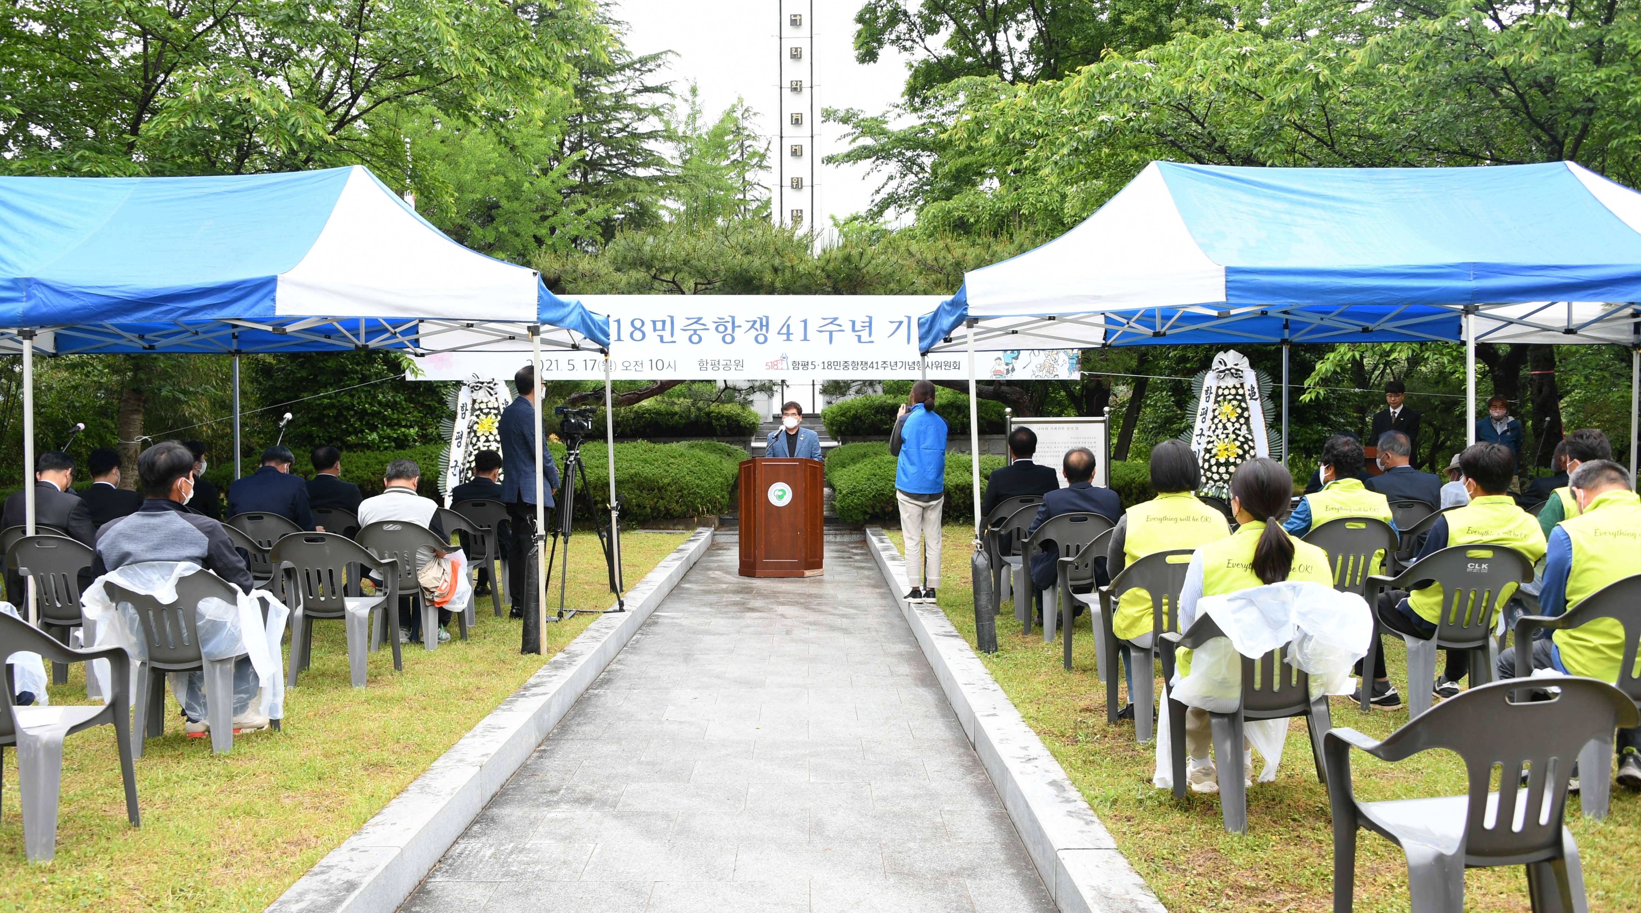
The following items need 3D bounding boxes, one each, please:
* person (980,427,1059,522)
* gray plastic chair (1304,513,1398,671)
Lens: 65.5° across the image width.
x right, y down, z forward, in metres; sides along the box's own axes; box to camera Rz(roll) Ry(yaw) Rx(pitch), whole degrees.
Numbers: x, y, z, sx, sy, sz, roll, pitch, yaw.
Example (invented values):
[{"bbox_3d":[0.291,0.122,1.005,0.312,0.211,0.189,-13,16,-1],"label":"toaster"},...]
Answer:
[{"bbox_3d":[1.504,0.431,9.566,0.550,1.270,0.800,-1,2,0],"label":"person"},{"bbox_3d":[2.760,0.734,6.884,0.580,0.790,0.540,-1,2,-9],"label":"gray plastic chair"}]

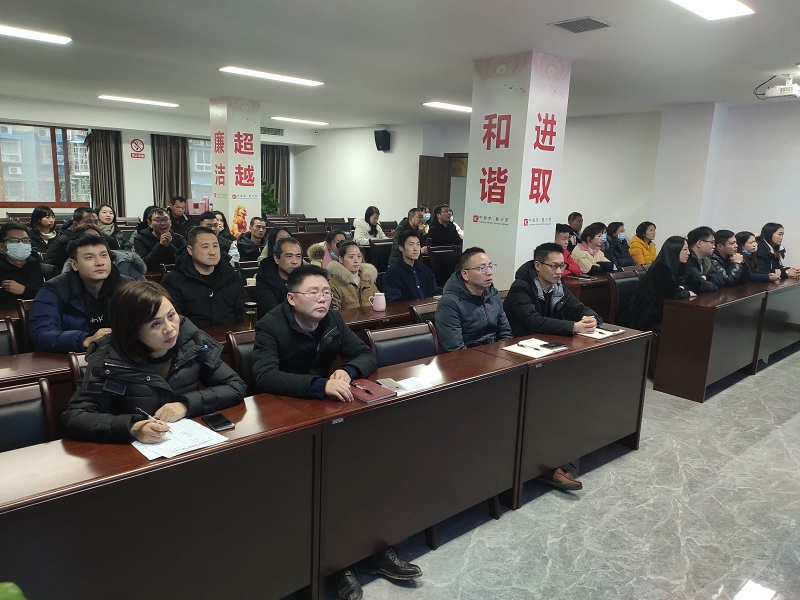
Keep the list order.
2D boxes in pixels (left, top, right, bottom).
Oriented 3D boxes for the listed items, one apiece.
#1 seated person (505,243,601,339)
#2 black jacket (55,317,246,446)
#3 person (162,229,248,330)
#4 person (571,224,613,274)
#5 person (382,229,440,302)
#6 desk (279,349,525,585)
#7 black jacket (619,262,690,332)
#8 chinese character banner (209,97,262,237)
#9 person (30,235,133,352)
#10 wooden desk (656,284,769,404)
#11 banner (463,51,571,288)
[{"bbox_3d":[0.989,0.269,3.838,0.620,1.280,0.820,-9,15,-42],"label":"seated person"},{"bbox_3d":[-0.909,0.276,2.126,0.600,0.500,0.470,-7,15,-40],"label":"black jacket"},{"bbox_3d":[-1.179,0.226,3.639,0.800,1.340,0.600,12,15,42],"label":"person"},{"bbox_3d":[2.120,-0.190,6.355,0.760,1.260,0.550,12,15,42],"label":"person"},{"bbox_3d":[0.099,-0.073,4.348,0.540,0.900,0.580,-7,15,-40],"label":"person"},{"bbox_3d":[0.045,0.716,2.617,1.180,0.768,0.360,-7,15,-40],"label":"desk"},{"bbox_3d":[2.212,-0.037,5.058,0.500,0.640,0.660,-7,15,-40],"label":"black jacket"},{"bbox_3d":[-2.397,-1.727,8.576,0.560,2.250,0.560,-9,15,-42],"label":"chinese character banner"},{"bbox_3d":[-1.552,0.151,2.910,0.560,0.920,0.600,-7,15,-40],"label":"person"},{"bbox_3d":[2.710,0.340,4.998,1.191,0.775,0.390,-8,15,-41],"label":"wooden desk"},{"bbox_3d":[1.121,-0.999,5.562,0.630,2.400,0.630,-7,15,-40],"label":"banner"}]

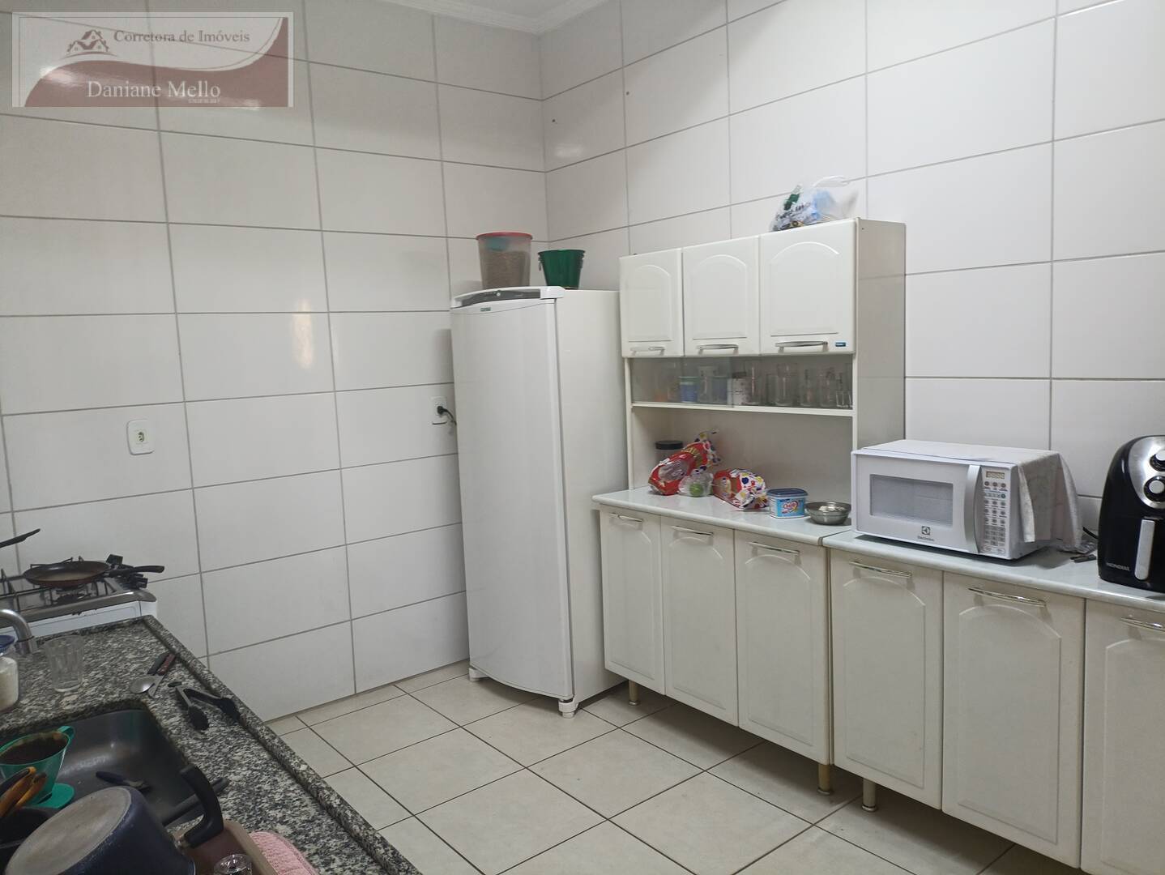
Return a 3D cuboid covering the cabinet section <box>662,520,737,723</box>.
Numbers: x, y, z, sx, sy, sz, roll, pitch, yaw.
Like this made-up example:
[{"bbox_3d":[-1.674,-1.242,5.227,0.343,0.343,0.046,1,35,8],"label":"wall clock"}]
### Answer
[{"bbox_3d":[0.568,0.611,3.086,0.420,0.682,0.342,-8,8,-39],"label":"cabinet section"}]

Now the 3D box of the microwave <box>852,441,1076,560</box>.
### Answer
[{"bbox_3d":[1.047,0.170,2.394,0.300,0.262,0.469,-7,8,-36],"label":"microwave"}]

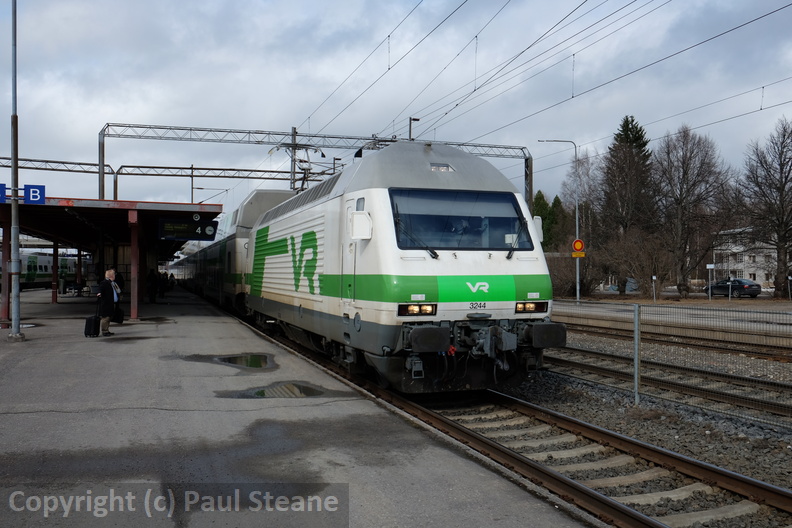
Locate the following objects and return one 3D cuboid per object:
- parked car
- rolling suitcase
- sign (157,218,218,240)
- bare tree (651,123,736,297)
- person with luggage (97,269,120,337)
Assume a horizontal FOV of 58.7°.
[{"bbox_3d":[25.300,1.800,53.000,1.780,1.430,4.550,0,0,-18],"label":"parked car"},{"bbox_3d":[-7.934,1.425,18.400,0.260,0.990,0.380,0,-1,-38],"label":"rolling suitcase"},{"bbox_3d":[-7.635,-1.244,25.900,2.080,0.760,0.280,0,0,-20],"label":"sign"},{"bbox_3d":[23.034,-4.181,54.500,6.200,13.300,6.200,0,0,-20],"label":"bare tree"},{"bbox_3d":[-7.584,1.031,18.600,0.520,1.740,0.550,0,0,-9],"label":"person with luggage"}]

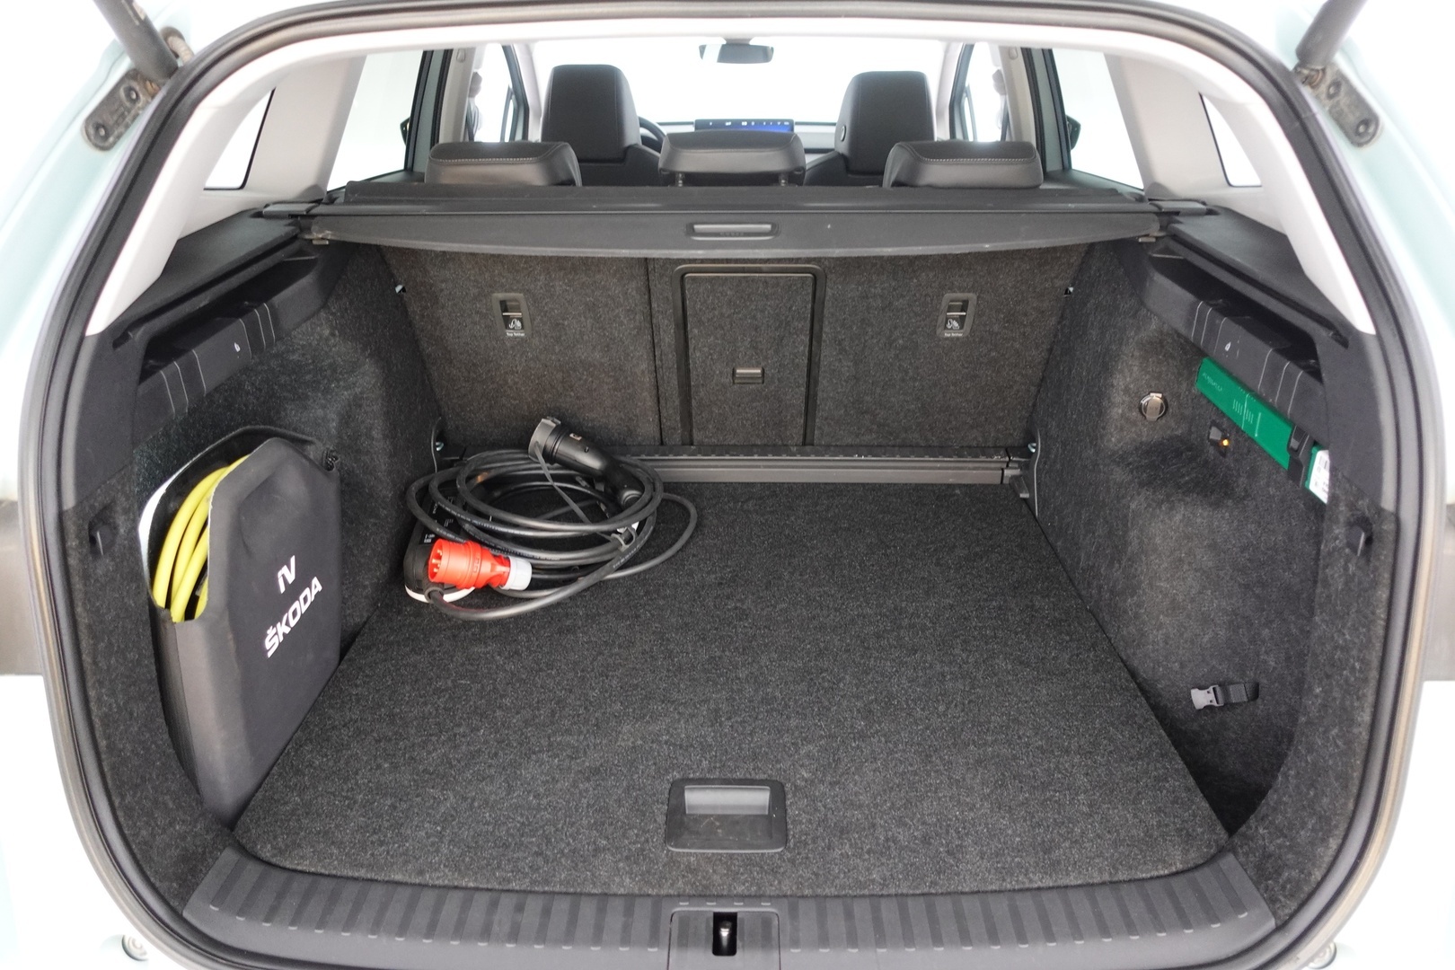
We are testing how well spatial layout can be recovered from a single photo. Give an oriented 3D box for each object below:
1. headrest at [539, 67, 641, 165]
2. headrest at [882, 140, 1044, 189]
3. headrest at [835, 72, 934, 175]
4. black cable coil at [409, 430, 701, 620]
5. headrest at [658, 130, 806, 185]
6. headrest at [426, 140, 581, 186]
[{"bbox_3d":[-0.322,-0.895,2.339,0.243,0.228,0.135,0,34,1],"label":"headrest"},{"bbox_3d":[0.365,-0.466,1.517,0.243,0.130,0.130,0,26,1],"label":"headrest"},{"bbox_3d":[0.378,-0.864,2.340,0.243,0.228,0.135,0,34,1],"label":"headrest"},{"bbox_3d":[-0.276,0.032,1.530,0.450,0.165,0.405,0,26,1],"label":"black cable coil"},{"bbox_3d":[0.007,-0.491,1.512,0.232,0.120,0.130,0,26,1],"label":"headrest"},{"bbox_3d":[-0.348,-0.471,1.528,0.243,0.130,0.130,0,26,1],"label":"headrest"}]

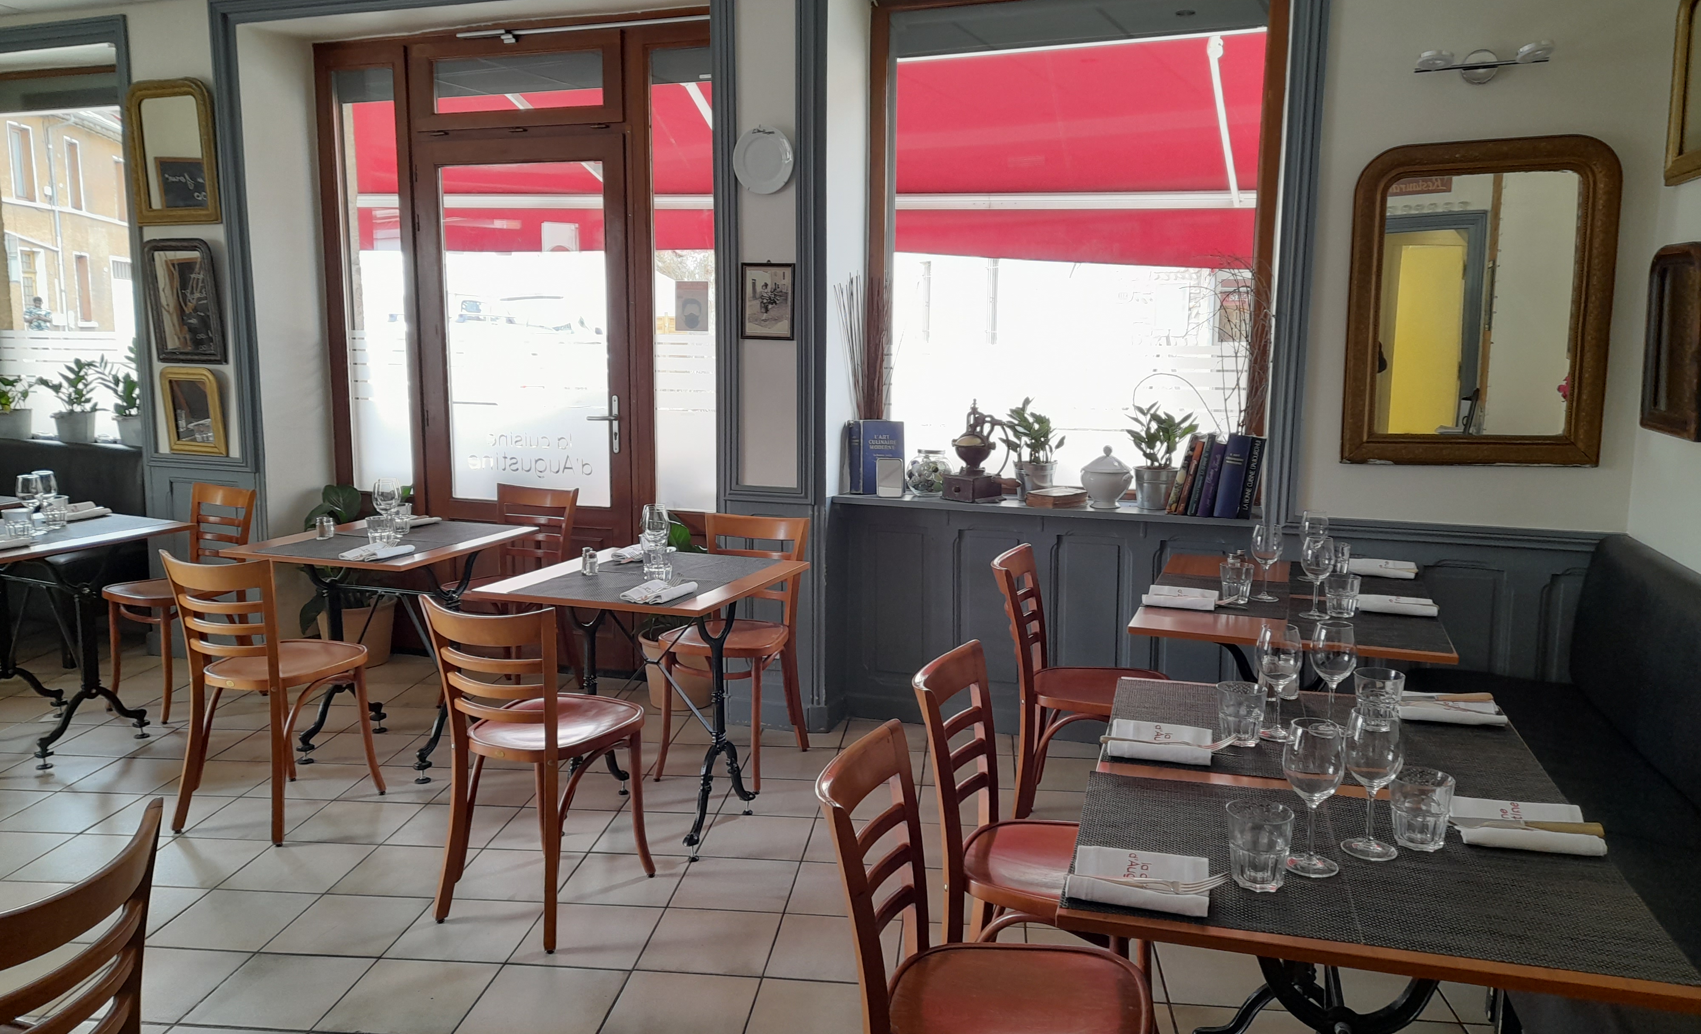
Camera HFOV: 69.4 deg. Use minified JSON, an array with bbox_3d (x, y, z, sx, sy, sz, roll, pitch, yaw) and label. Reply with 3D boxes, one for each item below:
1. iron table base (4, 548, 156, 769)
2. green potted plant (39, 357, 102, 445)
[{"bbox_3d":[-2.850,0.438,4.337,0.560,0.720,0.410,4,10,23],"label":"iron table base"},{"bbox_3d":[-3.679,-0.550,5.796,0.235,0.415,0.235,3,9,19],"label":"green potted plant"}]

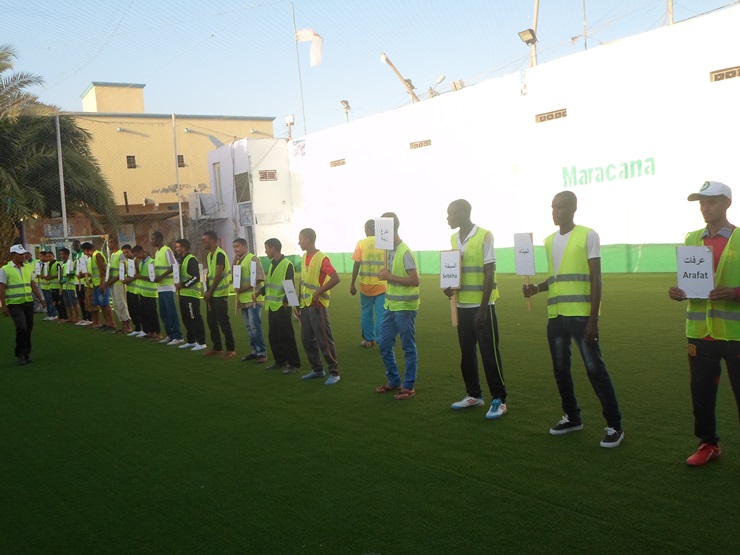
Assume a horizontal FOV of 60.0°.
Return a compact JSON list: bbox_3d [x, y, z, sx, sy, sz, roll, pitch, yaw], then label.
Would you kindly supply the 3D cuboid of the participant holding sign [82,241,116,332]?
[{"bbox_3d":[-5.526,0.184,13.100,0.580,1.740,0.520,-5,4,-30],"label":"participant holding sign"}]

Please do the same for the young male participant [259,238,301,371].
[{"bbox_3d":[-1.103,0.345,7.900,0.480,1.620,0.520,-5,4,-36],"label":"young male participant"}]

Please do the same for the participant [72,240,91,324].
[{"bbox_3d":[-6.411,0.117,14.252,0.400,1.810,0.480,-6,5,-40],"label":"participant"}]

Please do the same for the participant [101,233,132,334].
[{"bbox_3d":[-4.862,0.155,12.348,0.440,1.790,0.480,-6,4,-38],"label":"participant"}]

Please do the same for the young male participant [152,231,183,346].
[{"bbox_3d":[-3.345,0.160,10.696,0.440,1.810,0.500,-6,4,-36],"label":"young male participant"}]

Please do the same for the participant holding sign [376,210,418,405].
[{"bbox_3d":[0.252,0.276,6.100,0.430,1.730,0.480,-5,4,-33],"label":"participant holding sign"}]

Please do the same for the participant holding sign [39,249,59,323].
[{"bbox_3d":[-8.172,0.203,16.300,0.480,1.710,0.500,-6,4,-38],"label":"participant holding sign"}]

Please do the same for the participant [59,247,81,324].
[{"bbox_3d":[-7.029,0.211,15.000,0.500,1.710,0.500,-5,4,-36],"label":"participant"}]

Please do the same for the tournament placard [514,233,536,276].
[{"bbox_3d":[1.091,-0.161,4.500,0.020,0.305,0.210,-5,4,-30],"label":"tournament placard"}]

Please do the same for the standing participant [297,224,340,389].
[{"bbox_3d":[-0.574,0.290,7.143,0.400,1.670,0.520,-6,5,-42],"label":"standing participant"}]

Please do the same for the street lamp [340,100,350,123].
[{"bbox_3d":[-1.223,-8.283,32.000,0.450,1.080,0.450,-6,4,-39],"label":"street lamp"}]

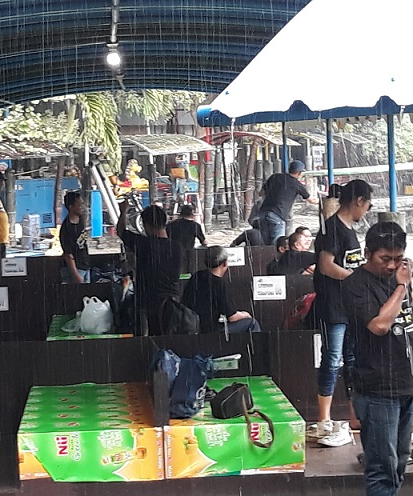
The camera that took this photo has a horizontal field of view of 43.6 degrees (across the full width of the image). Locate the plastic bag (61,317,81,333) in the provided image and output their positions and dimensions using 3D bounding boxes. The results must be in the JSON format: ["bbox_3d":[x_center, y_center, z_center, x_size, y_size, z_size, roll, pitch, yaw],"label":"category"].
[{"bbox_3d":[-1.144,0.622,4.363,0.165,0.115,0.135,-2,9,-3],"label":"plastic bag"}]

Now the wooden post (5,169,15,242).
[{"bbox_3d":[-4.207,-0.877,11.098,0.190,1.650,0.190,-2,7,0],"label":"wooden post"}]

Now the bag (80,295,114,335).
[{"bbox_3d":[-0.955,0.595,4.518,0.300,0.310,0.220,-2,7,-3],"label":"bag"}]

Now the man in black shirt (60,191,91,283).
[{"bbox_3d":[-1.360,0.228,5.396,0.360,1.630,0.480,2,8,30],"label":"man in black shirt"}]

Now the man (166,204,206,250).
[{"bbox_3d":[-0.239,0.153,6.904,0.520,1.456,0.420,-2,9,-1],"label":"man"}]

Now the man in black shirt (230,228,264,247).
[{"bbox_3d":[0.597,0.228,7.113,0.600,1.002,0.700,0,9,7],"label":"man in black shirt"}]

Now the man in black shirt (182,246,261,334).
[{"bbox_3d":[0.116,0.509,4.279,0.680,1.000,0.520,-5,8,-25],"label":"man in black shirt"}]

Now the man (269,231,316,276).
[{"bbox_3d":[0.973,0.298,5.704,0.620,0.920,0.500,-5,8,-25],"label":"man"}]

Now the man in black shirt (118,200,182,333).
[{"bbox_3d":[-0.389,0.553,3.765,0.520,1.770,0.420,-2,9,-5],"label":"man in black shirt"}]

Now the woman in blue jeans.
[{"bbox_3d":[0.783,0.384,3.043,0.370,1.552,0.440,1,9,12],"label":"woman in blue jeans"}]

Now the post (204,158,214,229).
[{"bbox_3d":[0.064,-1.131,10.977,0.200,1.526,0.200,-2,9,-3],"label":"post"}]

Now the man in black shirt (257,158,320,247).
[{"bbox_3d":[1.131,-0.356,7.203,0.600,1.702,0.600,4,11,32],"label":"man in black shirt"}]

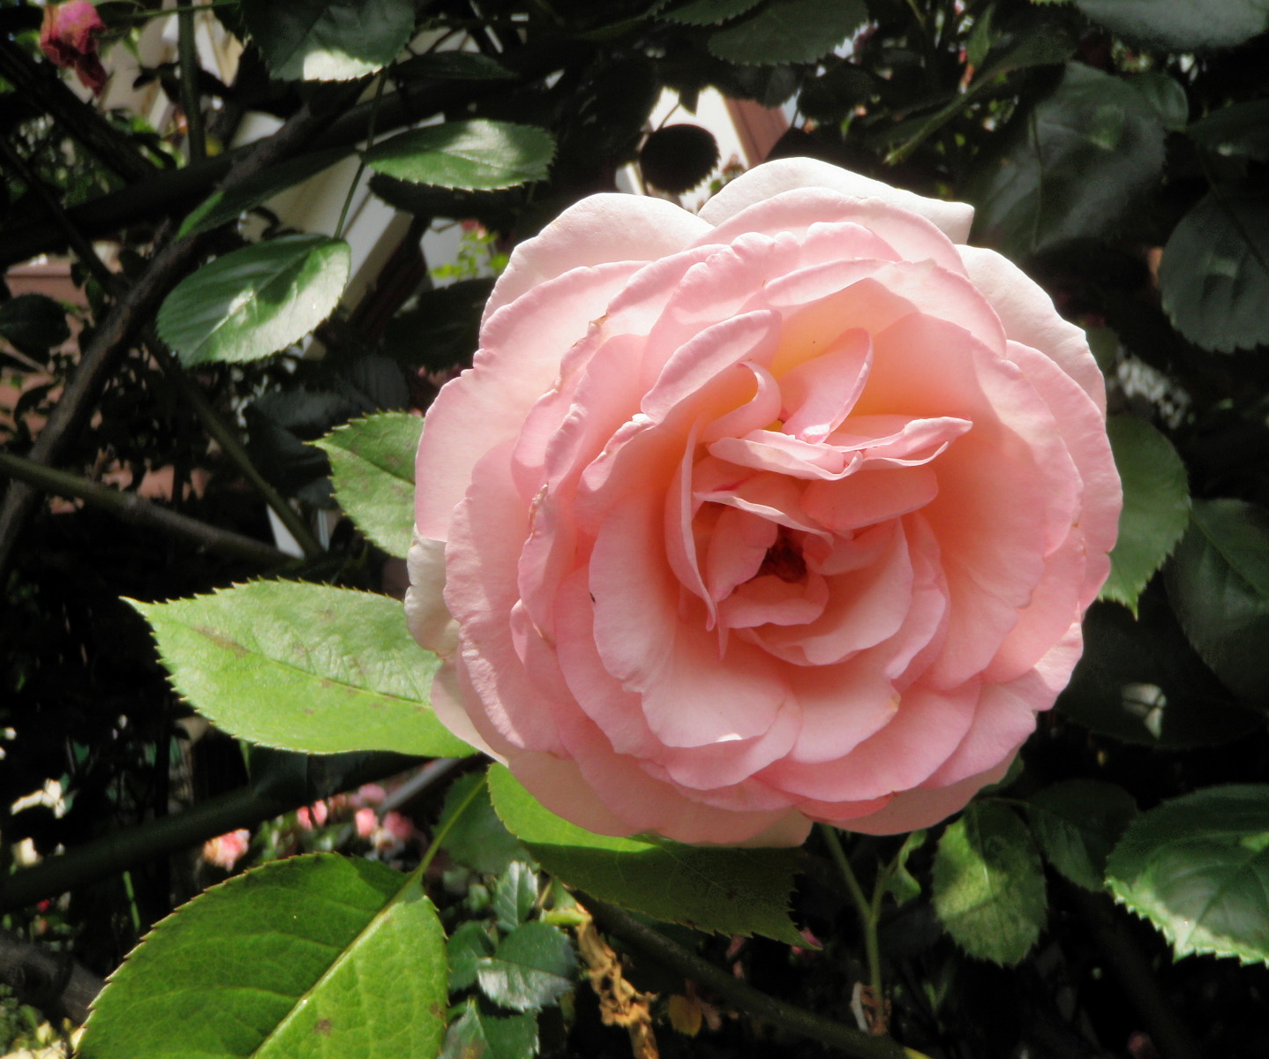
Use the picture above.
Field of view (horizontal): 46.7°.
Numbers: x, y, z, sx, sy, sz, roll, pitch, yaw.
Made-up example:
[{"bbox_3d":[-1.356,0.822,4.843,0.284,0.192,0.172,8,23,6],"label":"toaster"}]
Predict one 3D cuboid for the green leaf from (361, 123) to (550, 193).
[{"bbox_3d":[-0.044,-0.093,0.367,0.047,0.030,0.007,3,-46,6],"label":"green leaf"}]

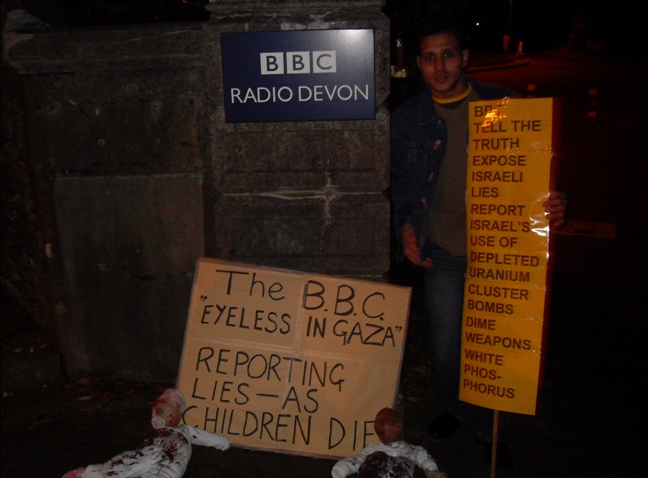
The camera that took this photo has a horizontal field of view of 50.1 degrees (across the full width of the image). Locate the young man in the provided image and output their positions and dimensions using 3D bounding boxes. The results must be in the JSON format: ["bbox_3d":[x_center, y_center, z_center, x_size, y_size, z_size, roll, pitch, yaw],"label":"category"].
[{"bbox_3d":[0.574,0.079,2.754,0.630,1.740,0.470,0,15,8],"label":"young man"}]

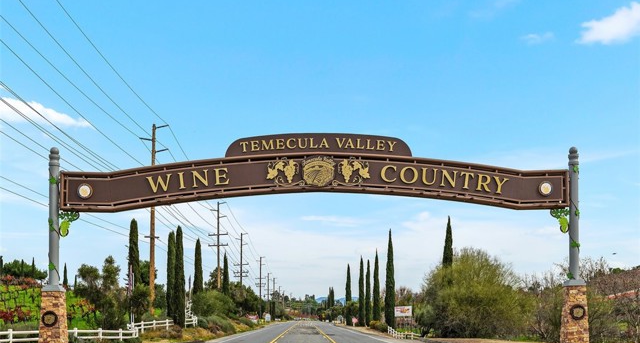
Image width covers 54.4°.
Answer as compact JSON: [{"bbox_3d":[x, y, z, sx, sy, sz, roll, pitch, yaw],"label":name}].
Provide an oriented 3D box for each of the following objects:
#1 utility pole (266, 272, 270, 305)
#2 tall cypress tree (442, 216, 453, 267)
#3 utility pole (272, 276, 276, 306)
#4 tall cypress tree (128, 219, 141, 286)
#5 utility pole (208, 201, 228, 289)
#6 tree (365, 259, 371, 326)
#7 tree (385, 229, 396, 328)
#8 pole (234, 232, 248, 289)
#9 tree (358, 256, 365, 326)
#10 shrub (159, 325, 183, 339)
[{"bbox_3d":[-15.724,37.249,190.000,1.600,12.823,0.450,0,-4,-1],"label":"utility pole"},{"bbox_3d":[9.834,7.829,48.000,1.050,8.716,1.050,0,-4,-1],"label":"tall cypress tree"},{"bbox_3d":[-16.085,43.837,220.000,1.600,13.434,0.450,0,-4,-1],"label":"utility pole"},{"bbox_3d":[-13.414,7.231,45.000,1.000,7.665,1.000,0,-4,-1],"label":"tall cypress tree"},{"bbox_3d":[-14.353,12.232,88.000,2.850,16.262,0.500,0,-4,-1],"label":"utility pole"},{"bbox_3d":[5.572,14.194,73.000,0.800,7.977,0.800,0,-4,-1],"label":"tree"},{"bbox_3d":[6.344,9.629,56.000,1.100,8.999,1.100,0,-4,-1],"label":"tree"},{"bbox_3d":[-14.759,19.271,117.000,2.800,15.605,0.500,0,-4,-1],"label":"pole"},{"bbox_3d":[5.268,15.234,79.000,0.800,8.886,0.800,0,-4,-1],"label":"tree"},{"bbox_3d":[-8.408,8.999,35.000,1.400,0.787,1.200,0,-4,-1],"label":"shrub"}]

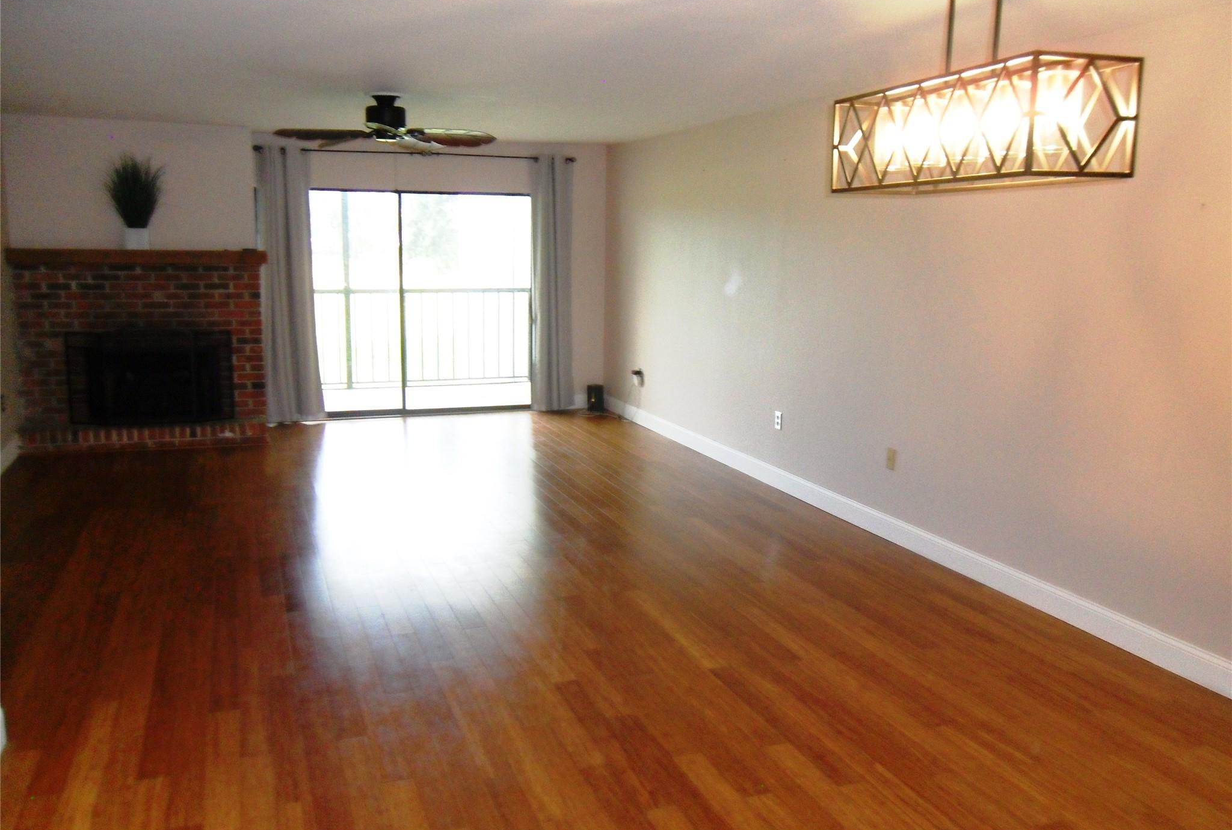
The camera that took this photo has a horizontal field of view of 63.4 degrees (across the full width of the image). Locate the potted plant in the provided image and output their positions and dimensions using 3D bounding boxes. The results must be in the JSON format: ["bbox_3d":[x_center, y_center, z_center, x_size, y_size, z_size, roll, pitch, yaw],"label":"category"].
[{"bbox_3d":[-3.525,-1.566,7.324,0.396,0.685,0.396,-3,11,-21],"label":"potted plant"}]

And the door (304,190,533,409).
[{"bbox_3d":[-1.842,-0.972,8.866,2.274,1.989,0.095,-3,11,-21],"label":"door"}]

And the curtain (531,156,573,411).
[{"bbox_3d":[-0.572,-1.197,9.201,0.420,2.322,0.135,-3,11,-21],"label":"curtain"}]

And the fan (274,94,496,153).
[{"bbox_3d":[-1.408,-1.809,6.109,1.347,0.285,1.347,-3,11,-21],"label":"fan"}]

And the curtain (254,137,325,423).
[{"bbox_3d":[-2.746,-1.065,8.383,0.460,2.298,0.135,-3,11,-21],"label":"curtain"}]

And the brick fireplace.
[{"bbox_3d":[-3.488,-0.500,7.421,1.725,1.438,0.460,-3,11,-21],"label":"brick fireplace"}]

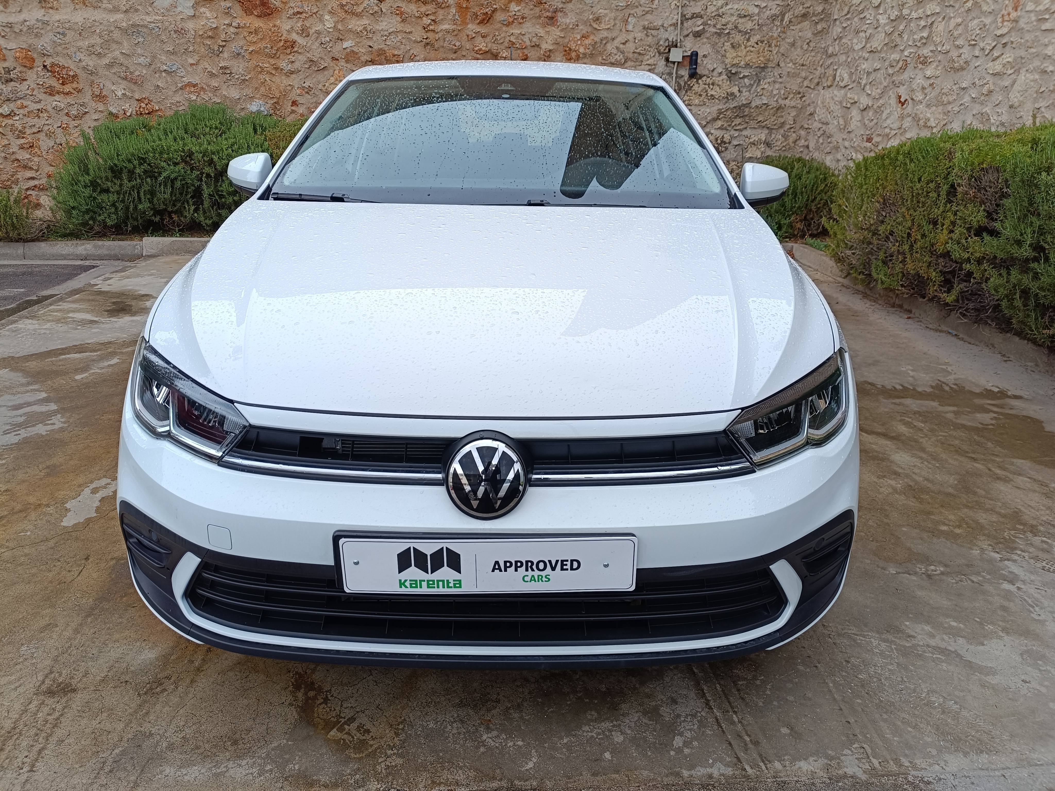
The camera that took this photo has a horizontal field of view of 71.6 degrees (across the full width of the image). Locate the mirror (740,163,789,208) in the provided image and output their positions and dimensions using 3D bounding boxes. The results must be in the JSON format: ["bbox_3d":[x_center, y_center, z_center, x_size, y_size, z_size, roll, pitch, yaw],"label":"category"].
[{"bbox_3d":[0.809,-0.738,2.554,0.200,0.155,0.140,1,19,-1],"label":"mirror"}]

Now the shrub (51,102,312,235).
[{"bbox_3d":[-3.316,-2.240,7.434,2.750,1.300,1.100,1,19,-1],"label":"shrub"}]

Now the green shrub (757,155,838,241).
[{"bbox_3d":[2.799,-2.039,7.742,1.100,0.960,0.950,1,19,-1],"label":"green shrub"}]

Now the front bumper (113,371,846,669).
[{"bbox_3d":[-0.075,0.228,1.530,1.720,0.540,0.490,1,19,-1],"label":"front bumper"}]

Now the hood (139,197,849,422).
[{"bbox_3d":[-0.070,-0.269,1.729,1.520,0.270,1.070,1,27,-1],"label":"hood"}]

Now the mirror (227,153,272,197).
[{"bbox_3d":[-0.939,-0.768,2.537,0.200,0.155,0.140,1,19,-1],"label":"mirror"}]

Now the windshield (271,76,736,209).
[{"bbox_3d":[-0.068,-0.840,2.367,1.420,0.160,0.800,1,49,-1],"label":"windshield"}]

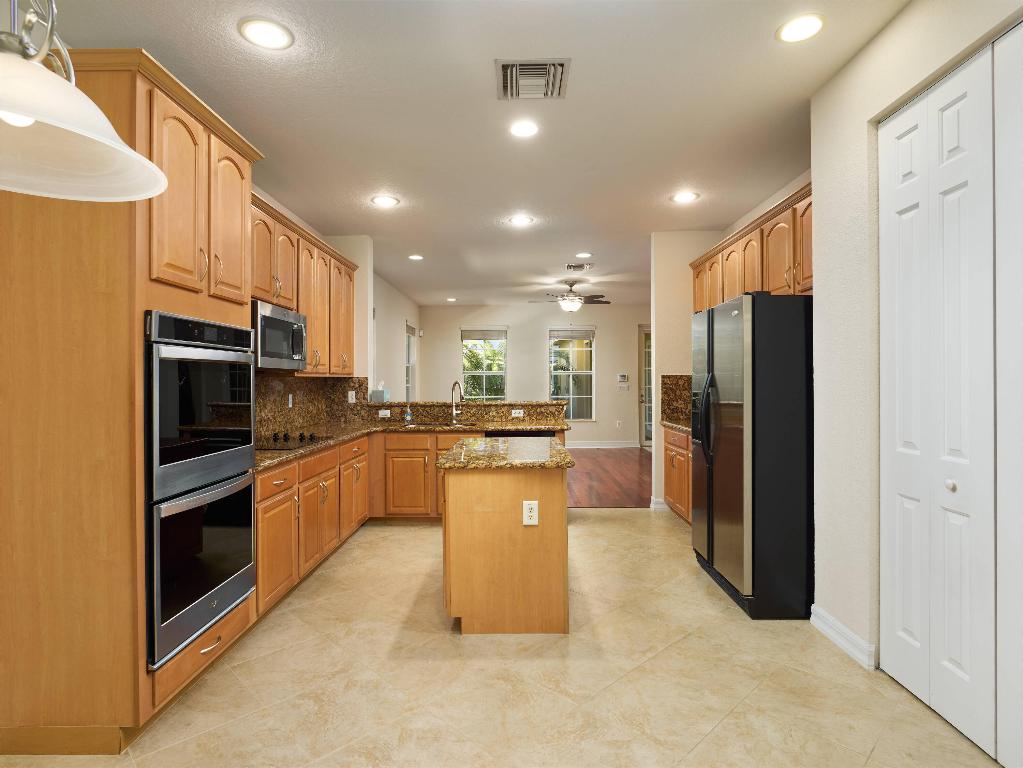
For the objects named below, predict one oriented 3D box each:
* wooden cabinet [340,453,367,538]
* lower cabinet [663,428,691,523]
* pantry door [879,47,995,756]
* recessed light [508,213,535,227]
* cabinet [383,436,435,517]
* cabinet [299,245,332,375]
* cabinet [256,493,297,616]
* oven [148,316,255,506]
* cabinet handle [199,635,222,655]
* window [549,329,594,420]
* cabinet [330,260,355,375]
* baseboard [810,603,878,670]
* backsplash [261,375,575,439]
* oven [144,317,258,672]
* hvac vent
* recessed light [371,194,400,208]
[{"bbox_3d":[-1.568,0.890,4.353,0.610,0.550,0.730,0,0,1],"label":"wooden cabinet"},{"bbox_3d":[1.830,0.815,4.952,0.600,0.776,0.820,0,0,1],"label":"lower cabinet"},{"bbox_3d":[1.671,0.057,2.108,0.035,2.445,0.590,0,0,1],"label":"pantry door"},{"bbox_3d":[0.089,-1.506,4.961,0.210,0.040,0.210,0,0,1],"label":"recessed light"},{"bbox_3d":[-0.927,0.831,5.138,0.458,0.776,0.600,0,0,1],"label":"cabinet"},{"bbox_3d":[-1.753,-0.604,4.371,0.335,1.070,0.680,0,0,0],"label":"cabinet"},{"bbox_3d":[-1.615,0.925,3.020,0.620,0.585,0.520,0,0,0],"label":"cabinet"},{"bbox_3d":[-1.569,0.084,2.323,0.600,0.702,0.749,0,0,1],"label":"oven"},{"bbox_3d":[-1.268,1.113,2.267,0.032,0.018,0.133,0,0,1],"label":"cabinet handle"},{"bbox_3d":[1.210,-0.180,10.669,0.920,1.840,0.120,0,0,0],"label":"window"},{"bbox_3d":[-1.747,-0.608,5.056,0.335,1.070,0.690,0,0,0],"label":"cabinet"},{"bbox_3d":[1.649,1.257,2.683,0.032,0.122,0.471,0,0,1],"label":"baseboard"},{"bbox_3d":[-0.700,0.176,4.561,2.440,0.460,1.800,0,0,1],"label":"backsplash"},{"bbox_3d":[-1.575,0.388,2.345,0.610,1.310,0.757,0,0,0],"label":"oven"},{"bbox_3d":[0.109,-1.553,2.689,0.360,0.025,0.360,0,0,0],"label":"hvac vent"},{"bbox_3d":[-1.053,-1.508,4.415,0.240,0.030,0.240,0,0,1],"label":"recessed light"}]

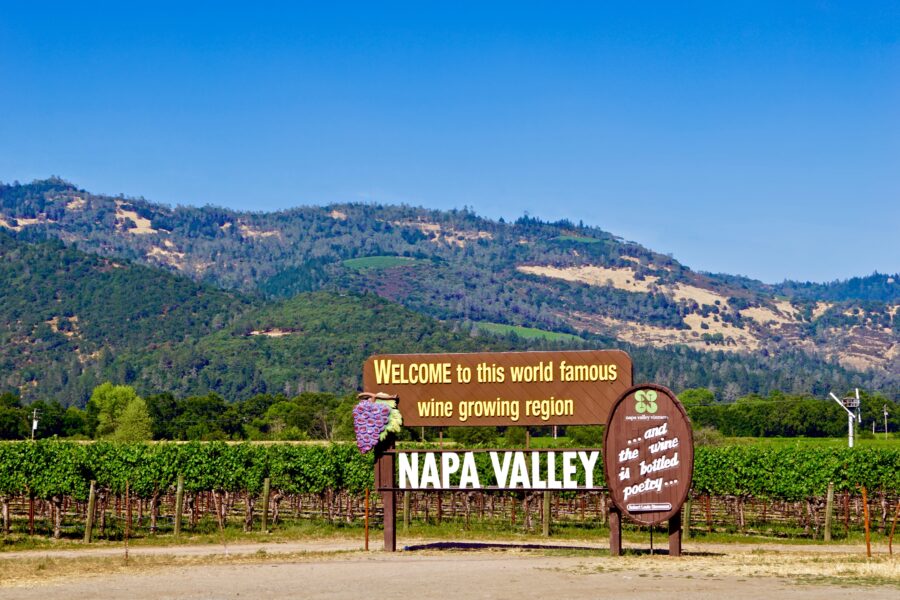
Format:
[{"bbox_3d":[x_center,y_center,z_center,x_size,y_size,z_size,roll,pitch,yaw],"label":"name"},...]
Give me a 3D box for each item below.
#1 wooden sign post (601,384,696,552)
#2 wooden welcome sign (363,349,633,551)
[{"bbox_3d":[4.190,3.574,43.085,1.916,3.583,0.400,-2,-4,17],"label":"wooden sign post"},{"bbox_3d":[0.957,3.092,42.000,5.572,4.065,0.350,-1,-4,14],"label":"wooden welcome sign"}]

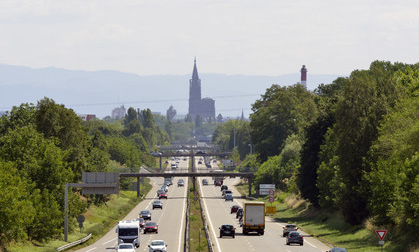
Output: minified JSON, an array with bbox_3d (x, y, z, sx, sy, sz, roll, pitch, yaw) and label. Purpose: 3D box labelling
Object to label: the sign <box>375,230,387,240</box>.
[{"bbox_3d":[17.450,11.150,355.000,1.180,1.040,0.050,0,0,0],"label":"sign"}]

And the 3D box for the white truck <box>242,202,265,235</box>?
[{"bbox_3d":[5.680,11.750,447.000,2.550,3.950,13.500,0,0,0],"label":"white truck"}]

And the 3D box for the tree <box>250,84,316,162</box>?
[{"bbox_3d":[18.000,0.900,850.000,16.000,22.000,15.000,0,0,0],"label":"tree"}]

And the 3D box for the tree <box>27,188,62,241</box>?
[{"bbox_3d":[-18.400,9.880,391.000,4.100,5.900,4.100,0,0,0],"label":"tree"}]

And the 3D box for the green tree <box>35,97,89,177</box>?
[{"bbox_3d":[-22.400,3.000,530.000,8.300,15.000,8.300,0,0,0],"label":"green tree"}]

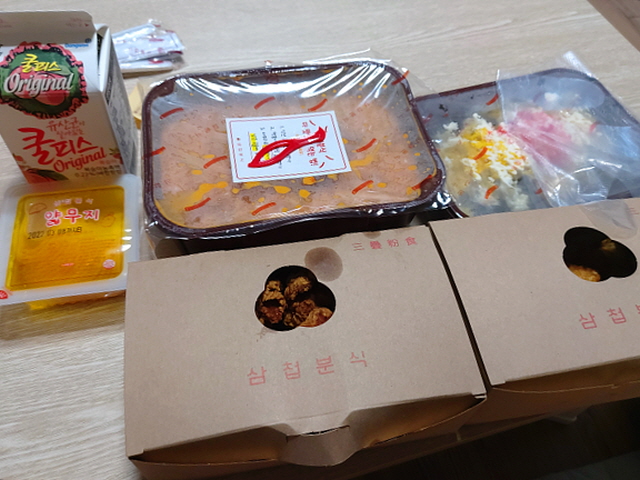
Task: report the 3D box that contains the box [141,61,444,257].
[{"bbox_3d":[-0.023,-0.067,0.377,0.220,0.050,0.160,-8,59,-13],"label":"box"}]

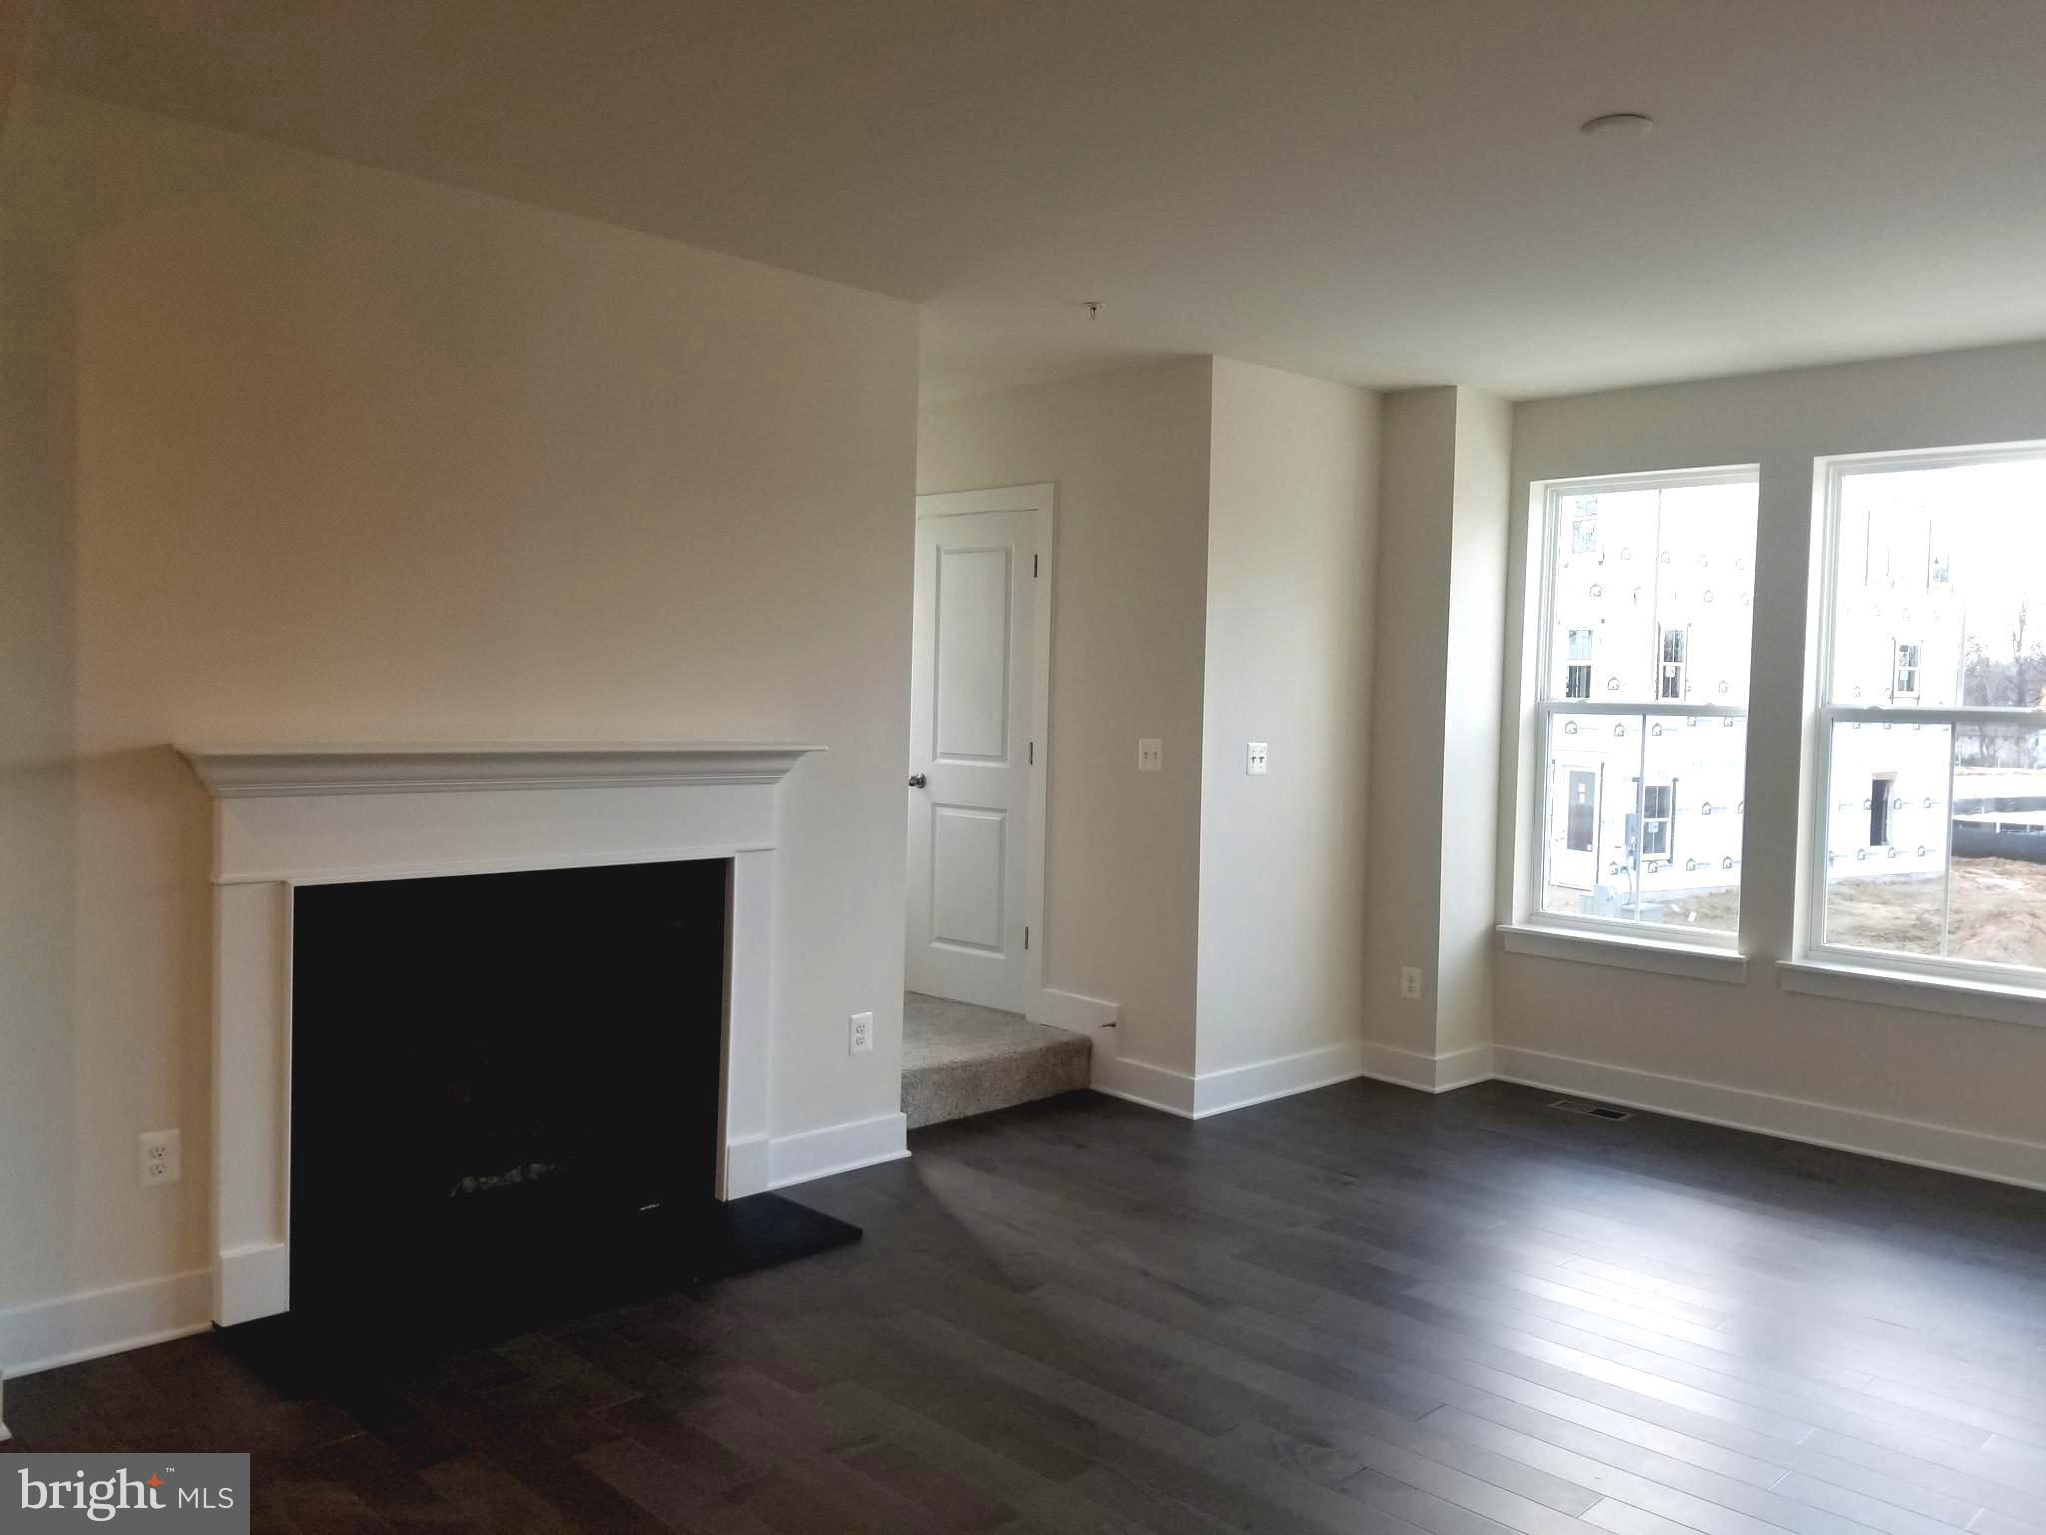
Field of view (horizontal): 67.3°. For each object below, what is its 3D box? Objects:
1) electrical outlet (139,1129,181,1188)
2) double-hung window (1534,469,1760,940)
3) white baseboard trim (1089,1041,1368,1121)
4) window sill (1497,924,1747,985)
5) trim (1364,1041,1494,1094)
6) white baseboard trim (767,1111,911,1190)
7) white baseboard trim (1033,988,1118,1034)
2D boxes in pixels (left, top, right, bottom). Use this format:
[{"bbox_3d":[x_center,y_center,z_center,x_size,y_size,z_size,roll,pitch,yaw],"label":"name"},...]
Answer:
[{"bbox_3d":[-1.940,0.886,3.464,0.080,0.122,0.010,-1,3,-43],"label":"electrical outlet"},{"bbox_3d":[2.374,-0.222,5.859,0.100,1.757,0.886,-1,3,-43],"label":"double-hung window"},{"bbox_3d":[0.807,1.173,6.048,1.029,0.140,0.556,-1,3,-43],"label":"white baseboard trim"},{"bbox_3d":[2.277,0.706,5.850,0.120,0.094,0.973,-1,3,-43],"label":"window sill"},{"bbox_3d":[1.632,1.184,6.186,0.384,0.140,0.375,-1,3,-43],"label":"trim"},{"bbox_3d":[-0.562,1.195,4.811,0.547,0.141,0.020,-1,3,-43],"label":"white baseboard trim"},{"bbox_3d":[0.222,0.956,5.936,0.020,0.147,0.412,-1,3,-43],"label":"white baseboard trim"}]

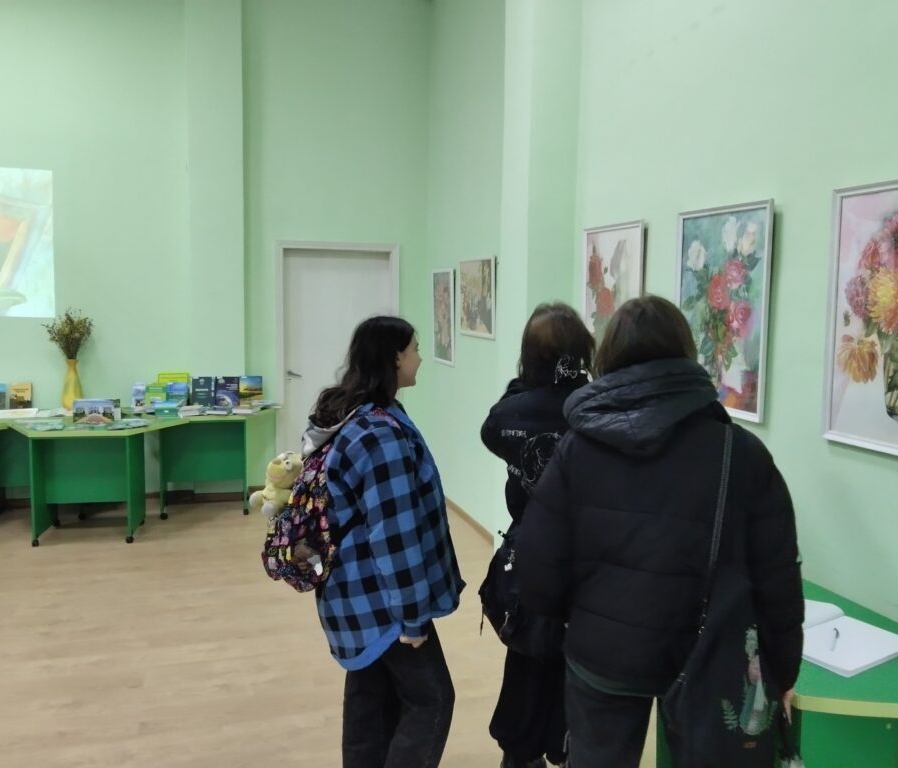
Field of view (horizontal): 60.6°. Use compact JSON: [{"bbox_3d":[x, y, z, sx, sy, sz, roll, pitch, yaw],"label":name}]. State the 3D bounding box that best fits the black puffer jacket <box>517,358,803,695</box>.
[{"bbox_3d":[0.452,0.283,1.650,0.580,0.680,0.370,3,6,18],"label":"black puffer jacket"}]

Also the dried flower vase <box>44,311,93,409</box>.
[{"bbox_3d":[-2.830,-0.168,5.720,0.320,0.750,0.320,-1,6,-16],"label":"dried flower vase"}]

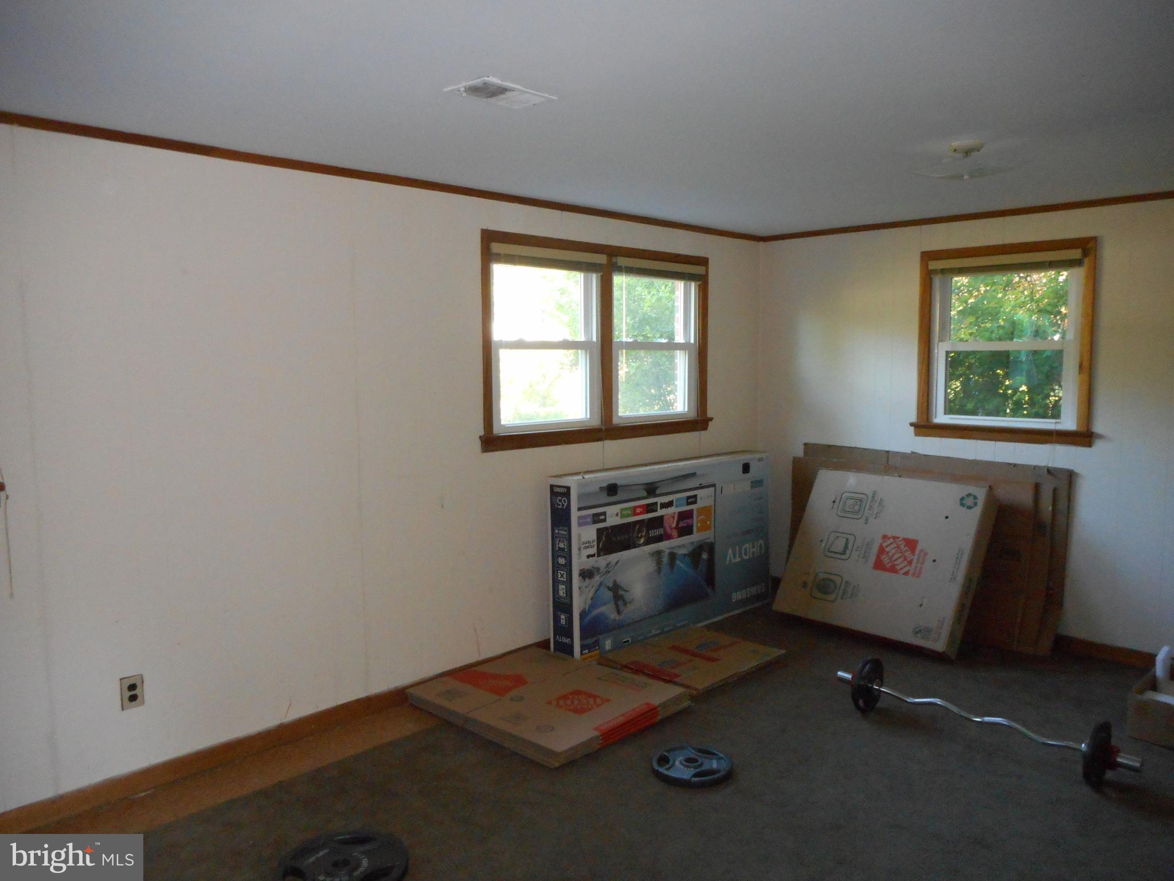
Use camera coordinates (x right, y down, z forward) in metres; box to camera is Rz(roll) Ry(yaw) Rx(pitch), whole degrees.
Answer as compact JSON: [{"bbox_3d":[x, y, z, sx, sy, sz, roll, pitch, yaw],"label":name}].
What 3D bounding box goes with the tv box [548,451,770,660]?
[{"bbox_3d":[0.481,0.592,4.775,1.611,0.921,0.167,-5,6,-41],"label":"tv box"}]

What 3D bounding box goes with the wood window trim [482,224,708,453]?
[{"bbox_3d":[0.120,-0.518,4.541,1.742,1.029,0.100,-6,8,-44],"label":"wood window trim"}]

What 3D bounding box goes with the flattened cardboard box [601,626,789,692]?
[{"bbox_3d":[0.547,1.082,4.277,0.741,0.030,0.599,-6,8,-44],"label":"flattened cardboard box"}]

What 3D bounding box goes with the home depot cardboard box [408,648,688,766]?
[{"bbox_3d":[-0.177,1.124,3.724,0.916,0.058,0.805,5,8,42],"label":"home depot cardboard box"}]

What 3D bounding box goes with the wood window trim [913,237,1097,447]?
[{"bbox_3d":[2.140,-0.501,4.416,0.090,1.018,0.902,-6,8,-44],"label":"wood window trim"}]

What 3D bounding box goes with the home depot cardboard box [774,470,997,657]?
[{"bbox_3d":[1.610,0.638,4.642,0.971,0.884,0.158,6,-24,45],"label":"home depot cardboard box"}]

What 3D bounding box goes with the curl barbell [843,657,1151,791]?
[{"bbox_3d":[1.510,1.072,3.329,1.160,0.236,0.236,6,8,45],"label":"curl barbell"}]

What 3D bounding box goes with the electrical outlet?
[{"bbox_3d":[-1.590,0.881,2.970,0.071,0.115,0.012,-6,8,-44],"label":"electrical outlet"}]

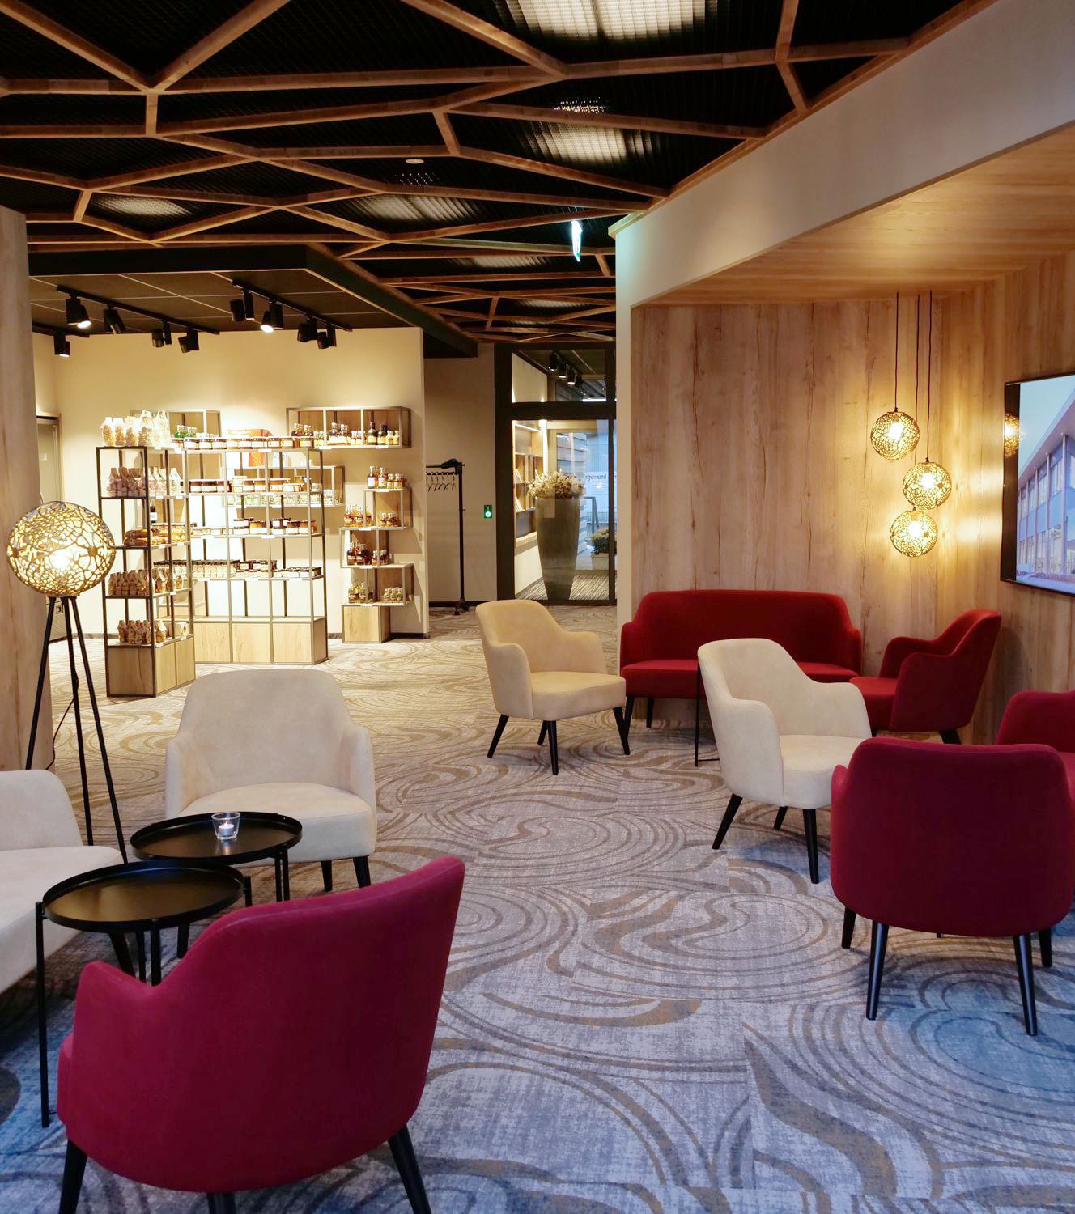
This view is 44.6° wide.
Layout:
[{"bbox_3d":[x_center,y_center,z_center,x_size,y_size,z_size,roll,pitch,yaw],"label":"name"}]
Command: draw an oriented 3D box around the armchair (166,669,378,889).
[{"bbox_3d":[-0.888,0.649,4.368,0.665,0.800,0.680,-2,6,-14],"label":"armchair"}]

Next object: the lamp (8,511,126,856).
[{"bbox_3d":[-1.577,0.338,4.409,0.420,1.425,0.400,-1,6,0],"label":"lamp"}]

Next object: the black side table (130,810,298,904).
[{"bbox_3d":[-0.851,0.868,3.537,0.460,0.540,0.460,-1,6,0],"label":"black side table"}]

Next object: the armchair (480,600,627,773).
[{"bbox_3d":[0.053,0.379,6.802,0.680,0.800,0.665,5,8,41],"label":"armchair"}]

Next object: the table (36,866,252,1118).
[{"bbox_3d":[-0.915,0.918,3.095,0.460,0.535,0.460,-3,7,-22],"label":"table"}]

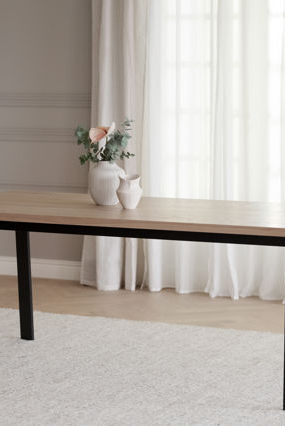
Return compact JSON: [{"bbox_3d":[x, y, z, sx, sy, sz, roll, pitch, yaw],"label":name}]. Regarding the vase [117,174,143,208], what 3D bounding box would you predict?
[{"bbox_3d":[-0.056,-0.091,6.816,0.119,0.146,0.119,-1,7,0],"label":"vase"}]

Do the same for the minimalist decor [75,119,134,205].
[{"bbox_3d":[-0.173,-0.239,6.995,0.270,0.400,0.240,-1,7,0],"label":"minimalist decor"}]

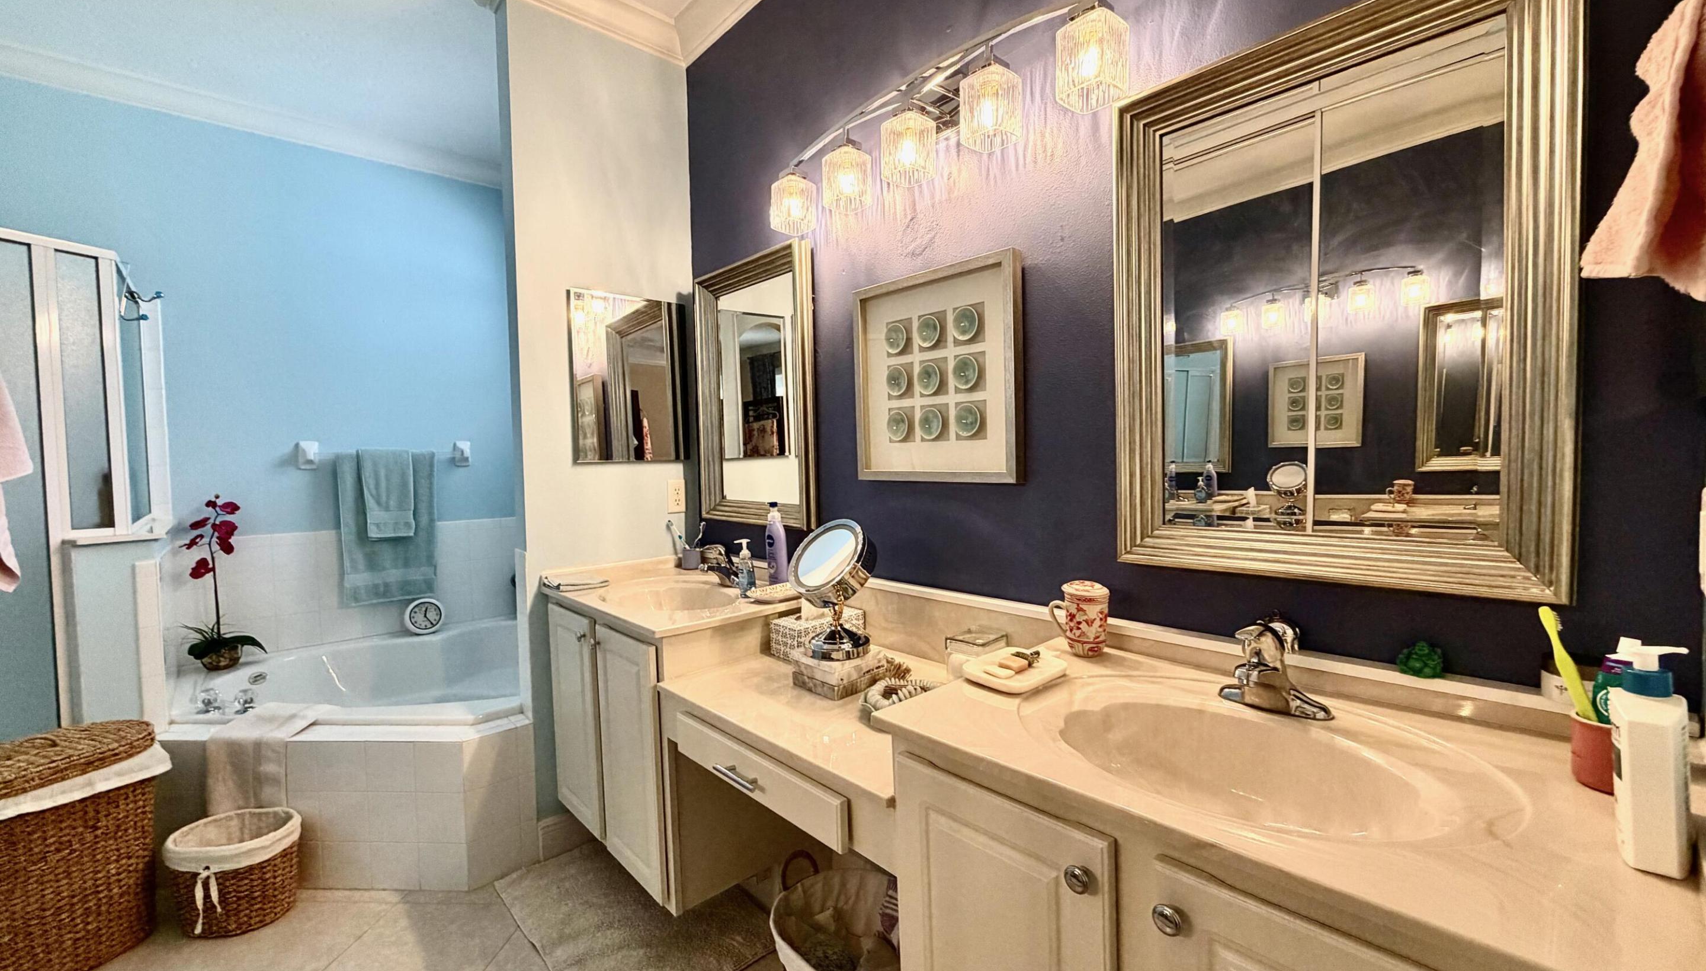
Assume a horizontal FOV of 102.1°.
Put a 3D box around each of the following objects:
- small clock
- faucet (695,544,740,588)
[{"bbox_3d":[-1.998,0.614,3.224,0.156,0.156,0.045,-3,-13,-42],"label":"small clock"},{"bbox_3d":[-0.413,0.247,2.146,0.146,0.129,0.158,-4,3,-42],"label":"faucet"}]

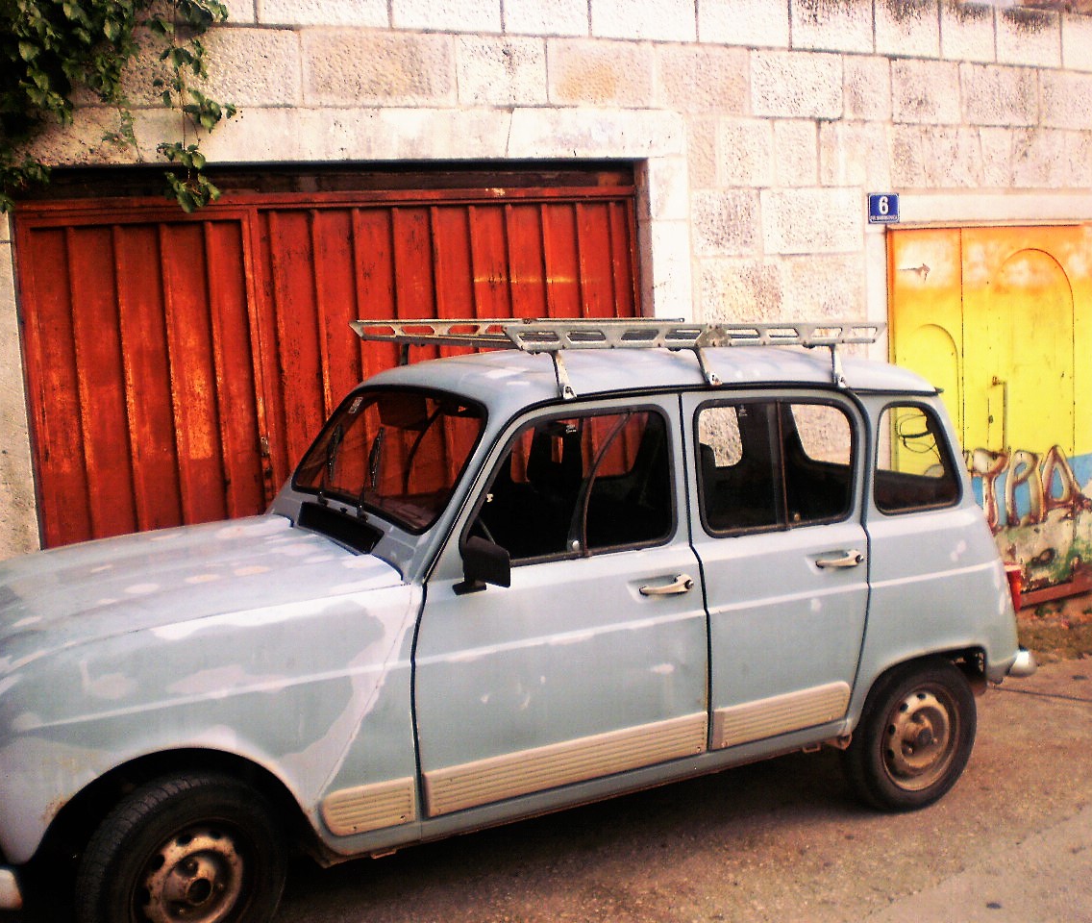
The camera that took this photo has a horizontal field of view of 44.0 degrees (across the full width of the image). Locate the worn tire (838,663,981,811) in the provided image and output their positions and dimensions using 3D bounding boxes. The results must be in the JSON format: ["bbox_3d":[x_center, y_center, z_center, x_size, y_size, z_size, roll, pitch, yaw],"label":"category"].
[{"bbox_3d":[1.234,0.889,4.502,0.522,0.522,0.145,-6,8,-28],"label":"worn tire"}]

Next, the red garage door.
[{"bbox_3d":[-0.673,-0.013,5.397,2.578,2.163,0.080,-7,8,-28],"label":"red garage door"}]

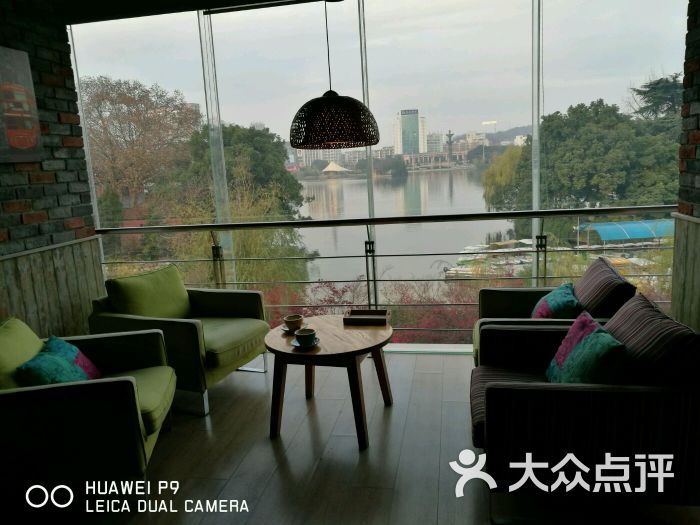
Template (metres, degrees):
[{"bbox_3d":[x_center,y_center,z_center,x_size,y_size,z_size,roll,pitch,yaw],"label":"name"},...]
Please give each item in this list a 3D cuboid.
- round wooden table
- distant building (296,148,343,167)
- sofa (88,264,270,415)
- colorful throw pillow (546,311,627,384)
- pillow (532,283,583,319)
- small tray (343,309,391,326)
[{"bbox_3d":[-0.115,0.685,3.224,0.750,0.560,0.750,-3,10,0],"label":"round wooden table"},{"bbox_3d":[-22.344,-76.923,408.000,34.000,18.000,15.000,-3,10,0],"label":"distant building"},{"bbox_3d":[-1.161,0.489,3.888,0.920,0.820,0.790,1,11,20],"label":"sofa"},{"bbox_3d":[0.998,0.439,2.328,0.130,0.390,0.390,24,14,-3],"label":"colorful throw pillow"},{"bbox_3d":[1.217,0.307,3.261,0.130,0.390,0.390,41,20,2],"label":"pillow"},{"bbox_3d":[0.108,0.334,3.364,0.260,0.060,0.190,-1,10,11],"label":"small tray"}]

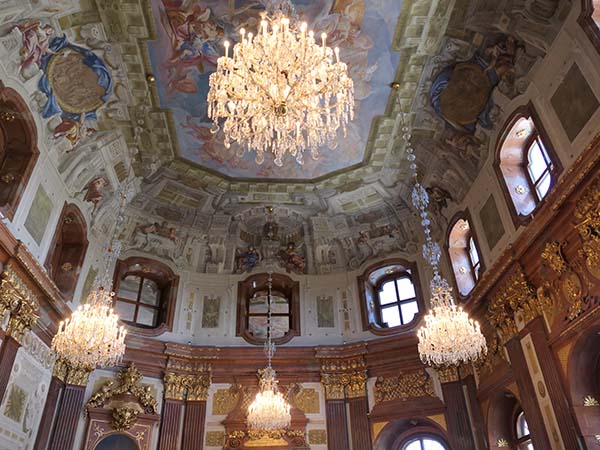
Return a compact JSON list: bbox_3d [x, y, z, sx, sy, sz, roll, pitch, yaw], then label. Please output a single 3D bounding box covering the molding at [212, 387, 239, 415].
[{"bbox_3d":[-2.728,6.459,17.100,1.008,0.949,0.091,1,-35,-4],"label":"molding"}]

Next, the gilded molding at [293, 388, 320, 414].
[{"bbox_3d":[0.240,6.514,17.292,1.053,0.949,0.091,1,-35,-4],"label":"gilded molding"}]

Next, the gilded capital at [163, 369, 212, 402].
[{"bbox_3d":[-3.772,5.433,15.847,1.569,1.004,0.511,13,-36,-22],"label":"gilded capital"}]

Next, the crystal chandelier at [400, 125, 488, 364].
[{"bbox_3d":[2.861,0.067,10.565,1.314,6.388,1.314,2,-33,-6],"label":"crystal chandelier"}]

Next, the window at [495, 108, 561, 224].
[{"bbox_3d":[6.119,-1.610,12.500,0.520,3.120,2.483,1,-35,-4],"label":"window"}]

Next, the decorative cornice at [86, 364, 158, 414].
[{"bbox_3d":[-5.413,5.162,14.658,0.438,1.533,2.117,-29,-42,36],"label":"decorative cornice"}]

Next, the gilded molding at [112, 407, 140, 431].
[{"bbox_3d":[-5.220,5.793,14.085,0.328,0.657,0.803,-29,-42,36],"label":"gilded molding"}]

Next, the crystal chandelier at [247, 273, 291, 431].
[{"bbox_3d":[-1.023,3.975,15.724,1.352,5.412,1.352,1,-35,-4],"label":"crystal chandelier"}]

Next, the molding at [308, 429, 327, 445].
[{"bbox_3d":[0.627,7.522,16.621,0.598,0.520,0.091,1,-35,-4],"label":"molding"}]

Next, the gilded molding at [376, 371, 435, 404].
[{"bbox_3d":[3.418,5.395,15.646,2.080,0.894,0.219,-21,-37,27],"label":"gilded molding"}]

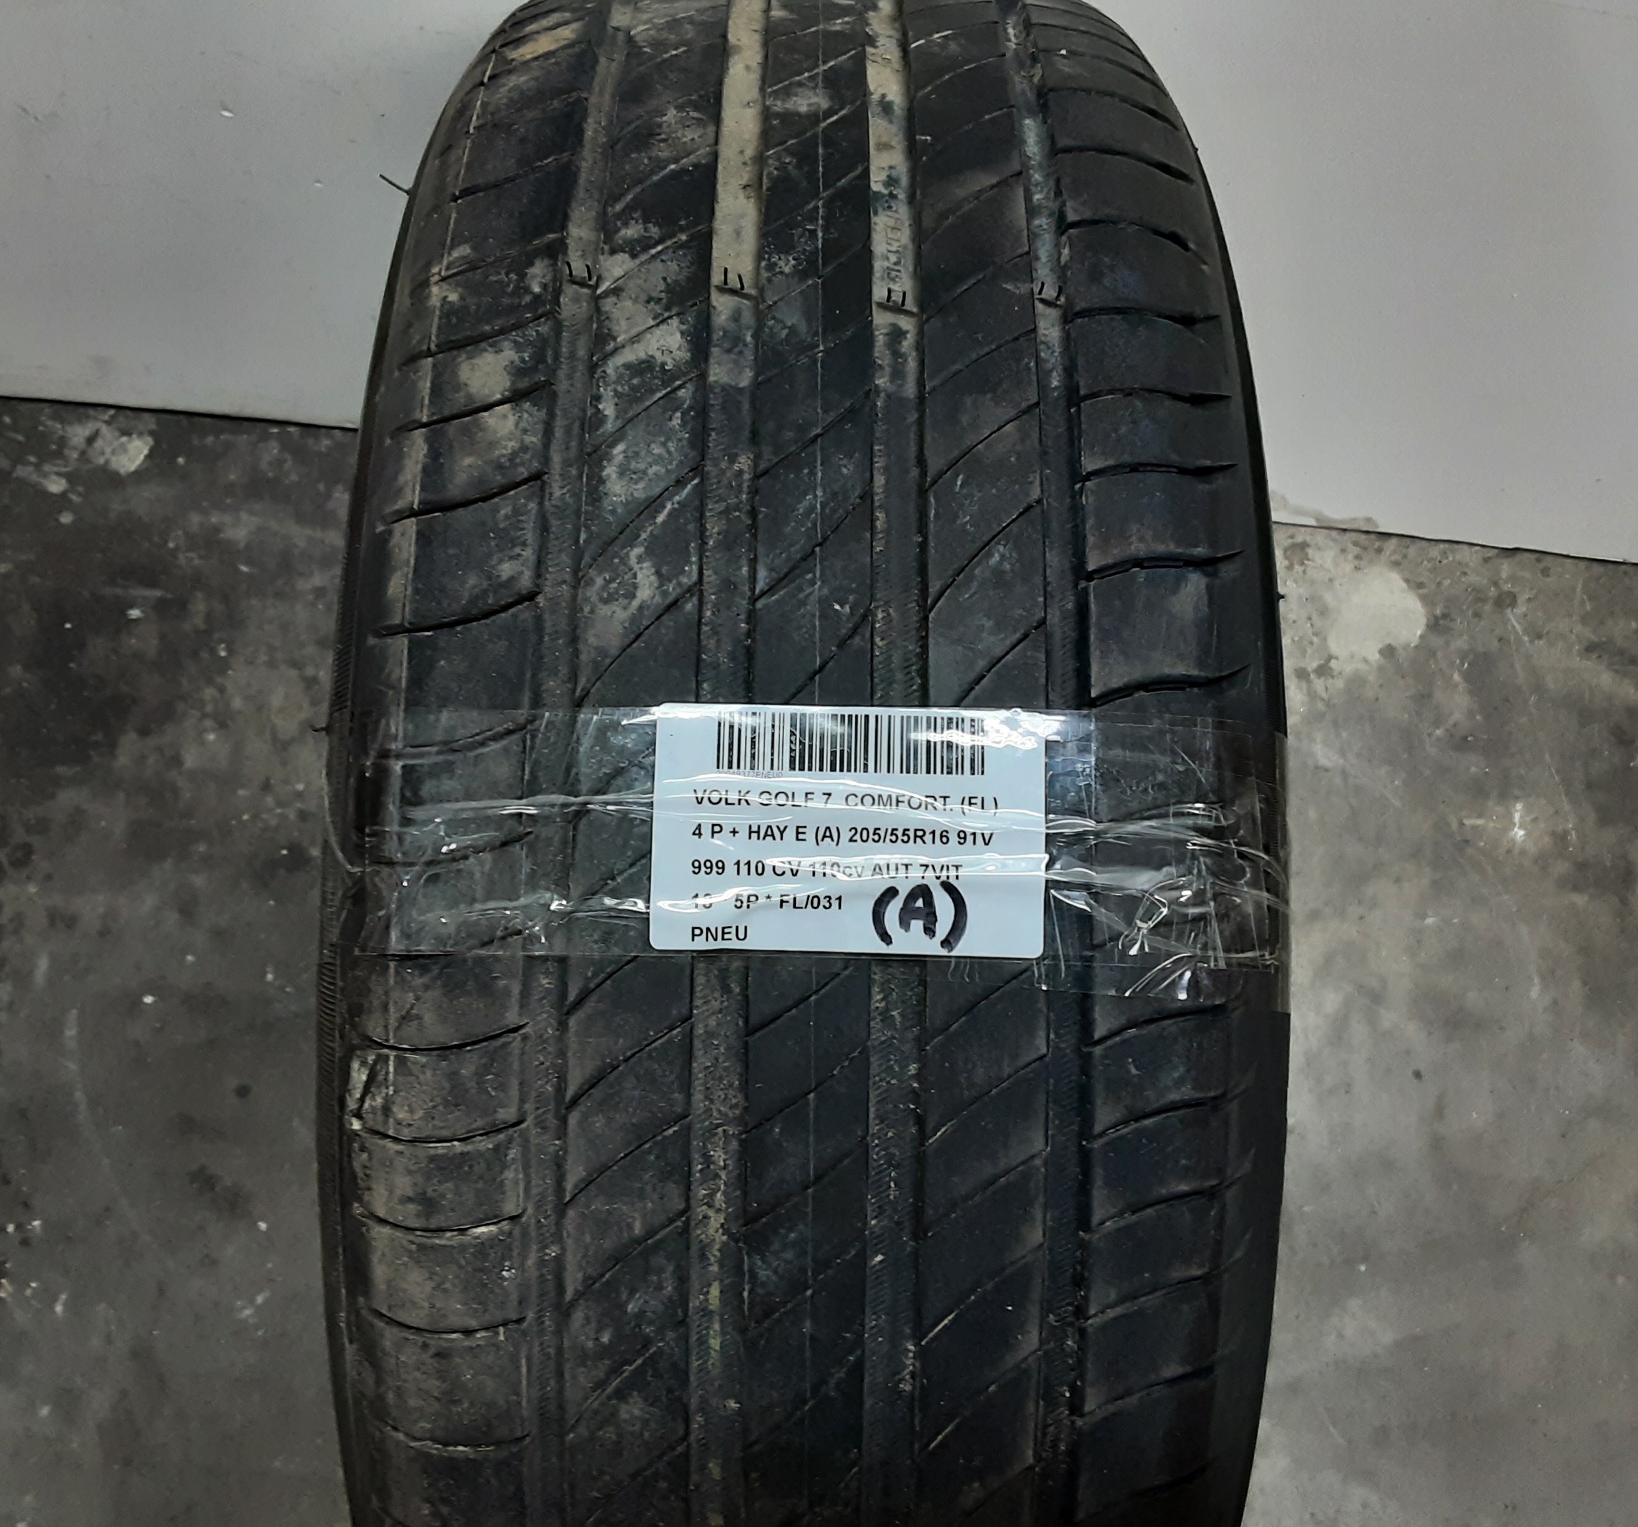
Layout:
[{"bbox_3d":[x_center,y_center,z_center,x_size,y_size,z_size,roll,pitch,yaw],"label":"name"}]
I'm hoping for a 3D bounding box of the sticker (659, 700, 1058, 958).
[{"bbox_3d":[0.006,0.013,0.309,0.076,0.002,0.049,1,84,1],"label":"sticker"}]

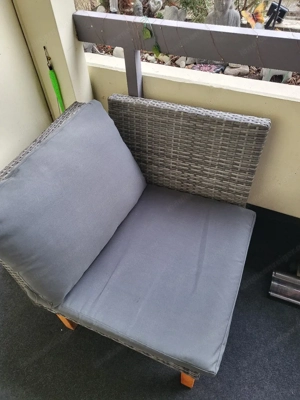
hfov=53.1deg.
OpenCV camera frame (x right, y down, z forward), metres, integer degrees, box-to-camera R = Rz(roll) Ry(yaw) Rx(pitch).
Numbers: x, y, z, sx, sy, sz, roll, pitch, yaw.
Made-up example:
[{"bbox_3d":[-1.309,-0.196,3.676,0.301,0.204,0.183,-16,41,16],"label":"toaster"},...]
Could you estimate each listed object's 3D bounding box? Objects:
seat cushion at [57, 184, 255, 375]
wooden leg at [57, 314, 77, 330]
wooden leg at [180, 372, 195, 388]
[{"bbox_3d":[0.033,0.223,1.207,0.647,0.086,0.672,16,51,17],"label":"seat cushion"},{"bbox_3d":[-0.348,0.501,1.282,0.049,0.167,0.049,16,51,17],"label":"wooden leg"},{"bbox_3d":[0.148,0.654,1.127,0.050,0.155,0.049,16,51,17],"label":"wooden leg"}]

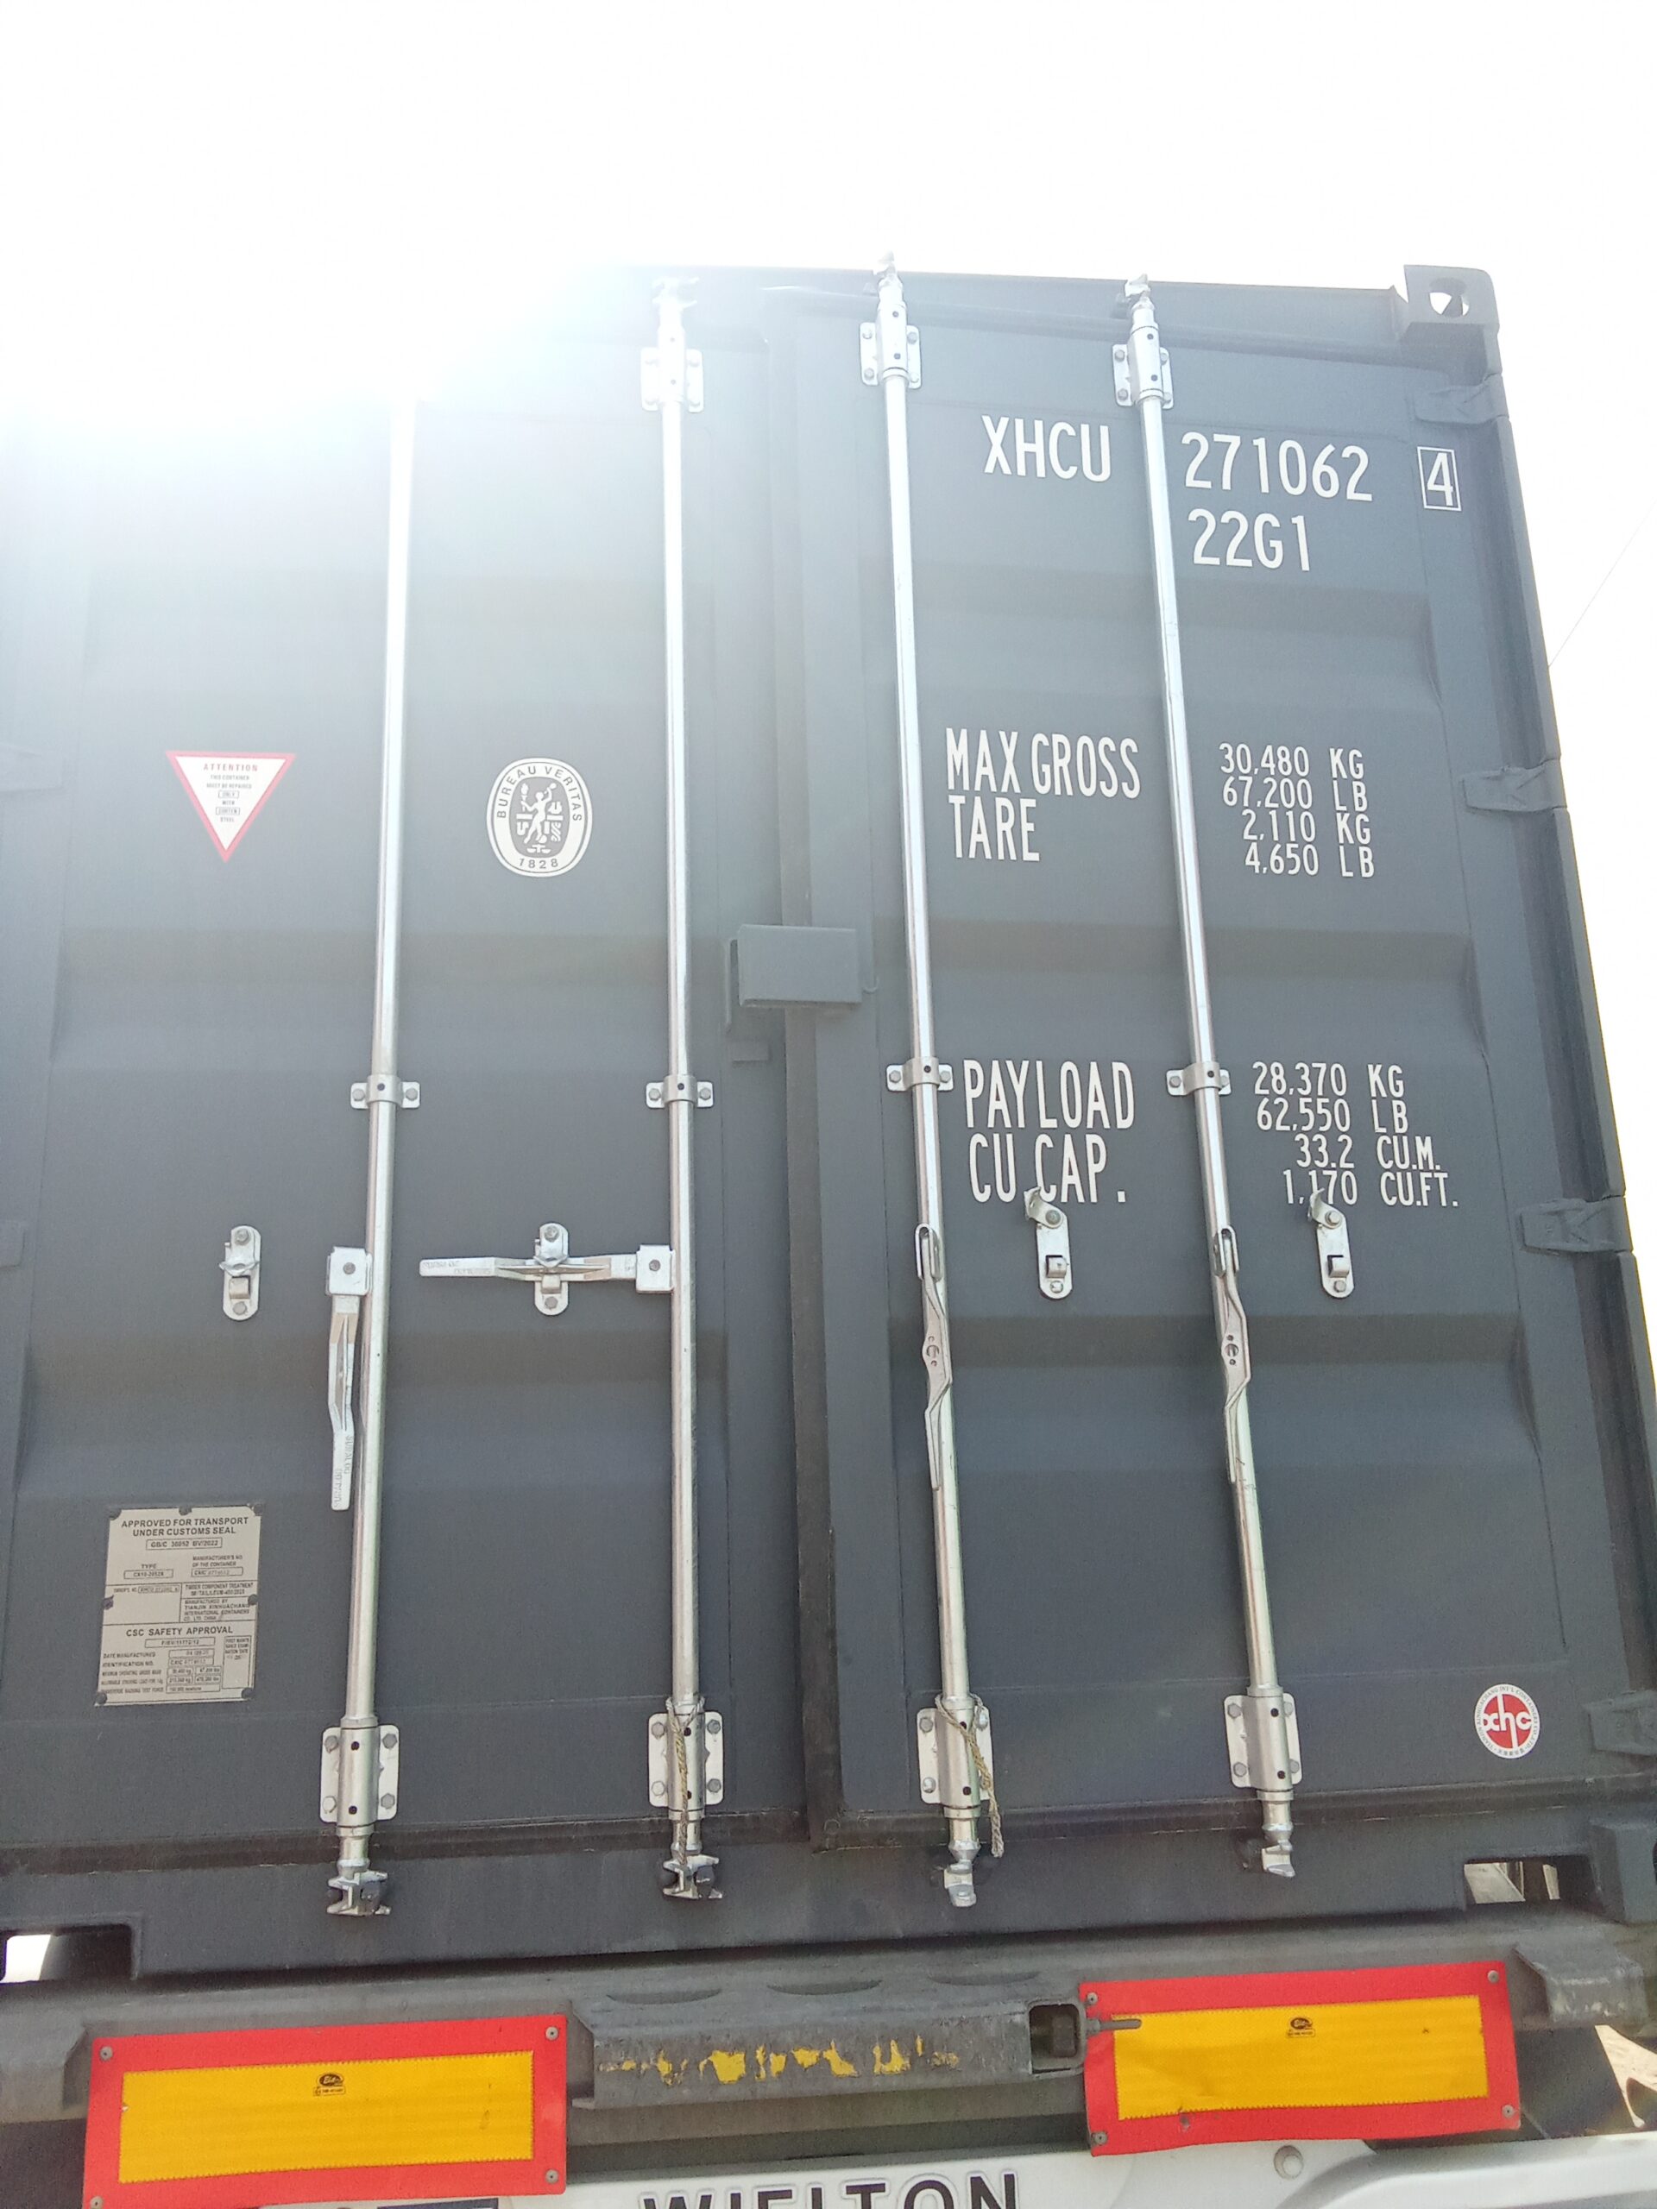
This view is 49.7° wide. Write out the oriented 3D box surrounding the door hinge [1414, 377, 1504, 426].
[{"bbox_3d":[1.058,-1.180,2.991,0.146,0.082,0.047,1,-15,-9],"label":"door hinge"}]

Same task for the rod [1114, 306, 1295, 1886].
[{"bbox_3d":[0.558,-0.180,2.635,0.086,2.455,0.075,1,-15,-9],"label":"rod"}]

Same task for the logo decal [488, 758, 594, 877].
[{"bbox_3d":[-0.435,-0.434,2.694,0.161,0.195,0.005,0,-15,-5],"label":"logo decal"}]

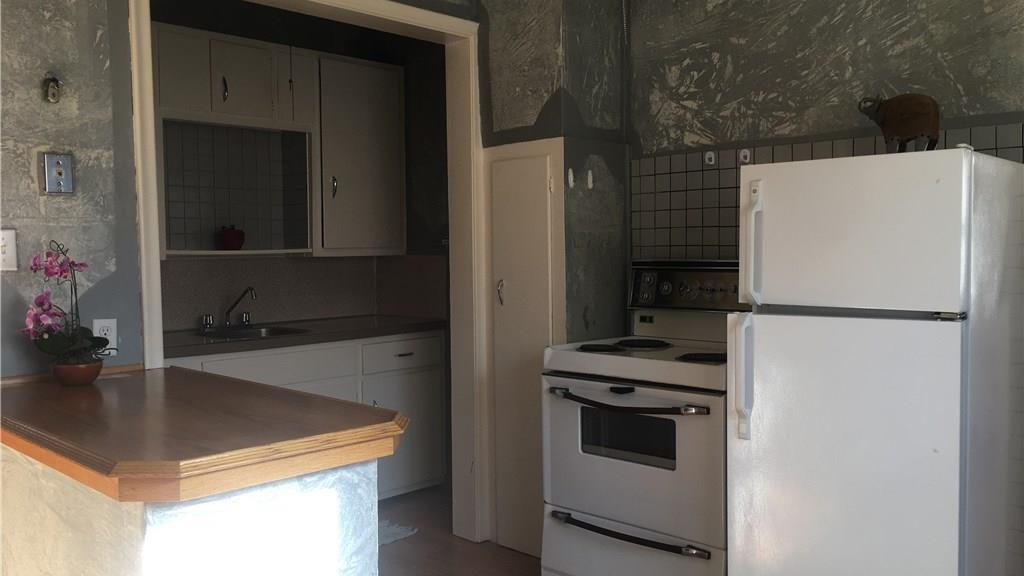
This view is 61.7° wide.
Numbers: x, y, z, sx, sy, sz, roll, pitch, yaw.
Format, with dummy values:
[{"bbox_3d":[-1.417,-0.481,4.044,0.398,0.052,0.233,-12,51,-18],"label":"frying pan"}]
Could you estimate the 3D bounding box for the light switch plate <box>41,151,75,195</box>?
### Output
[{"bbox_3d":[-1.301,-0.327,2.461,0.013,0.111,0.072,2,4,44],"label":"light switch plate"}]

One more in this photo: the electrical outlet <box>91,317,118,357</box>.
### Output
[{"bbox_3d":[-1.224,0.148,2.568,0.008,0.115,0.068,2,4,44],"label":"electrical outlet"}]

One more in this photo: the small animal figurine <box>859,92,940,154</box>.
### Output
[{"bbox_3d":[1.053,-0.437,2.332,0.198,0.185,0.085,1,3,38],"label":"small animal figurine"}]

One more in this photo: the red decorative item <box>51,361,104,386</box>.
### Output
[{"bbox_3d":[-1.215,0.238,2.403,0.125,0.060,0.125,-1,3,0],"label":"red decorative item"}]

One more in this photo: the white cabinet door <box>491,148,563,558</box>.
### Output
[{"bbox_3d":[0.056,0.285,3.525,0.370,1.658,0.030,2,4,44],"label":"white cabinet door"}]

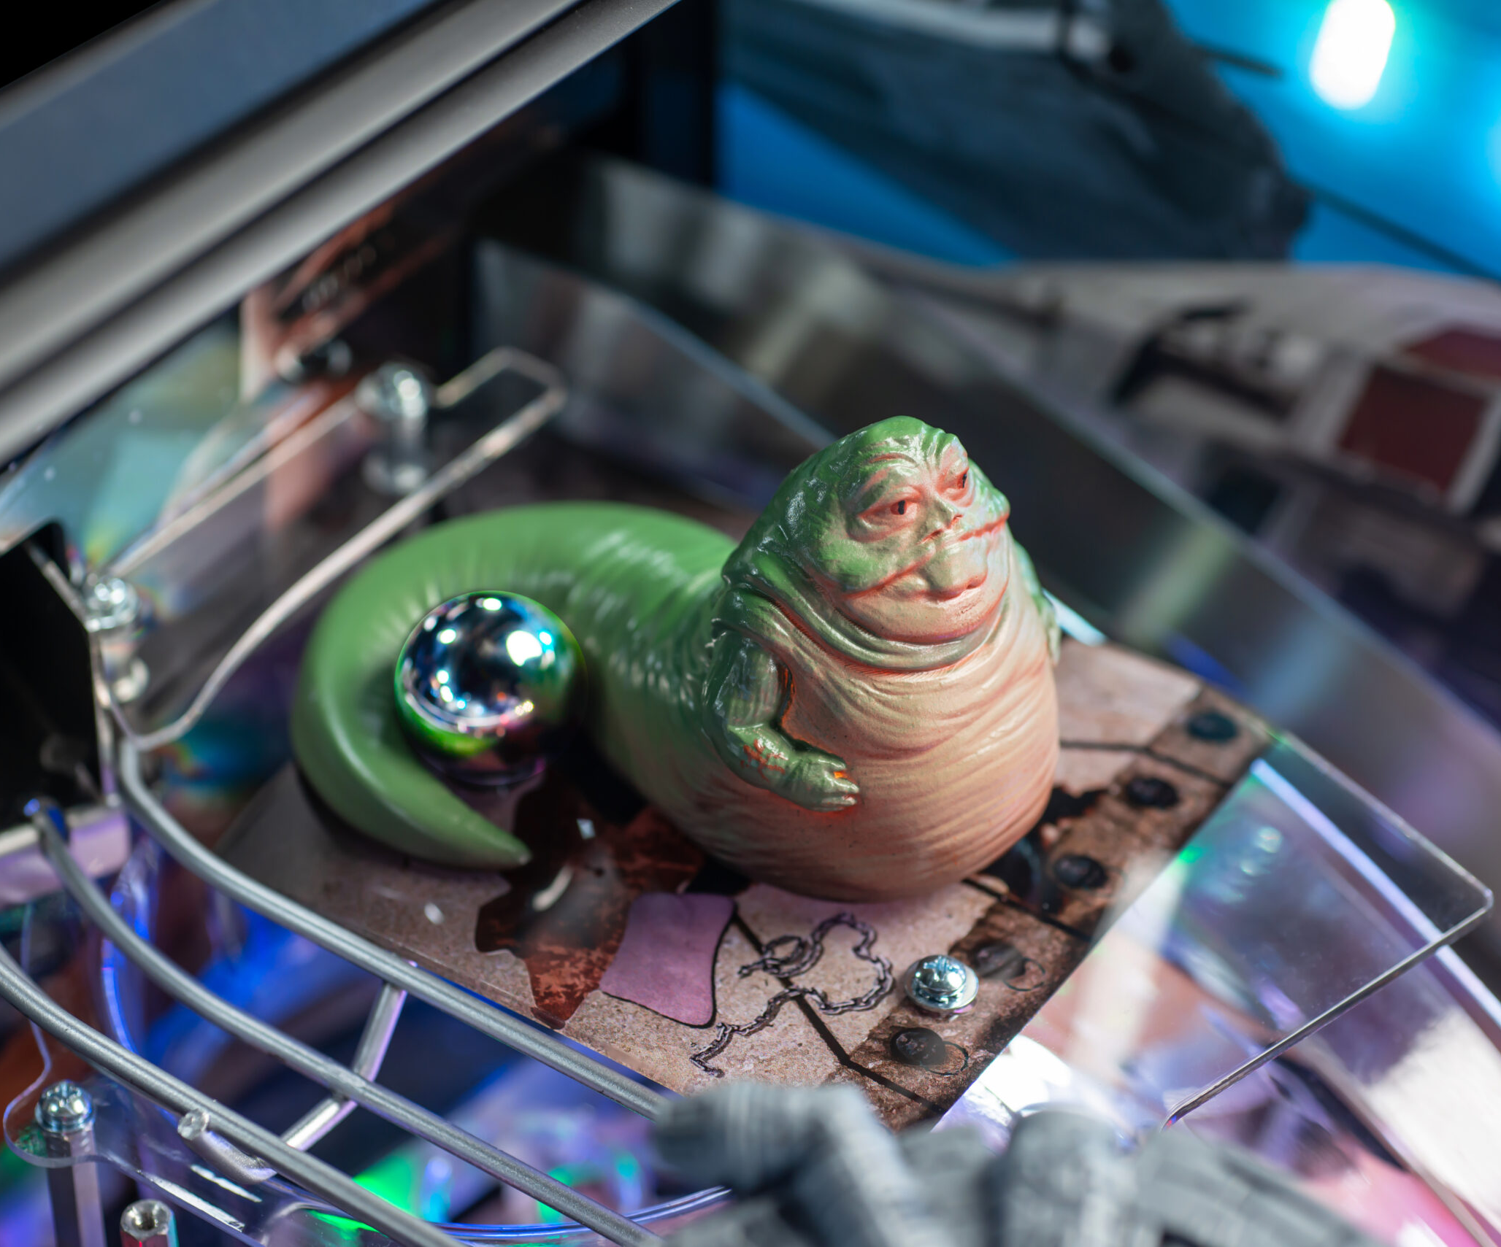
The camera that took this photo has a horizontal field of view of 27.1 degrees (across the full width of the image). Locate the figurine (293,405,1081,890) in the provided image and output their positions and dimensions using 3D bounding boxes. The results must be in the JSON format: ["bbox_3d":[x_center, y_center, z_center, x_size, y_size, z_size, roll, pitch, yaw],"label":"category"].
[{"bbox_3d":[-0.013,-0.003,0.426,0.085,0.062,0.101,-31,51,-32],"label":"figurine"}]

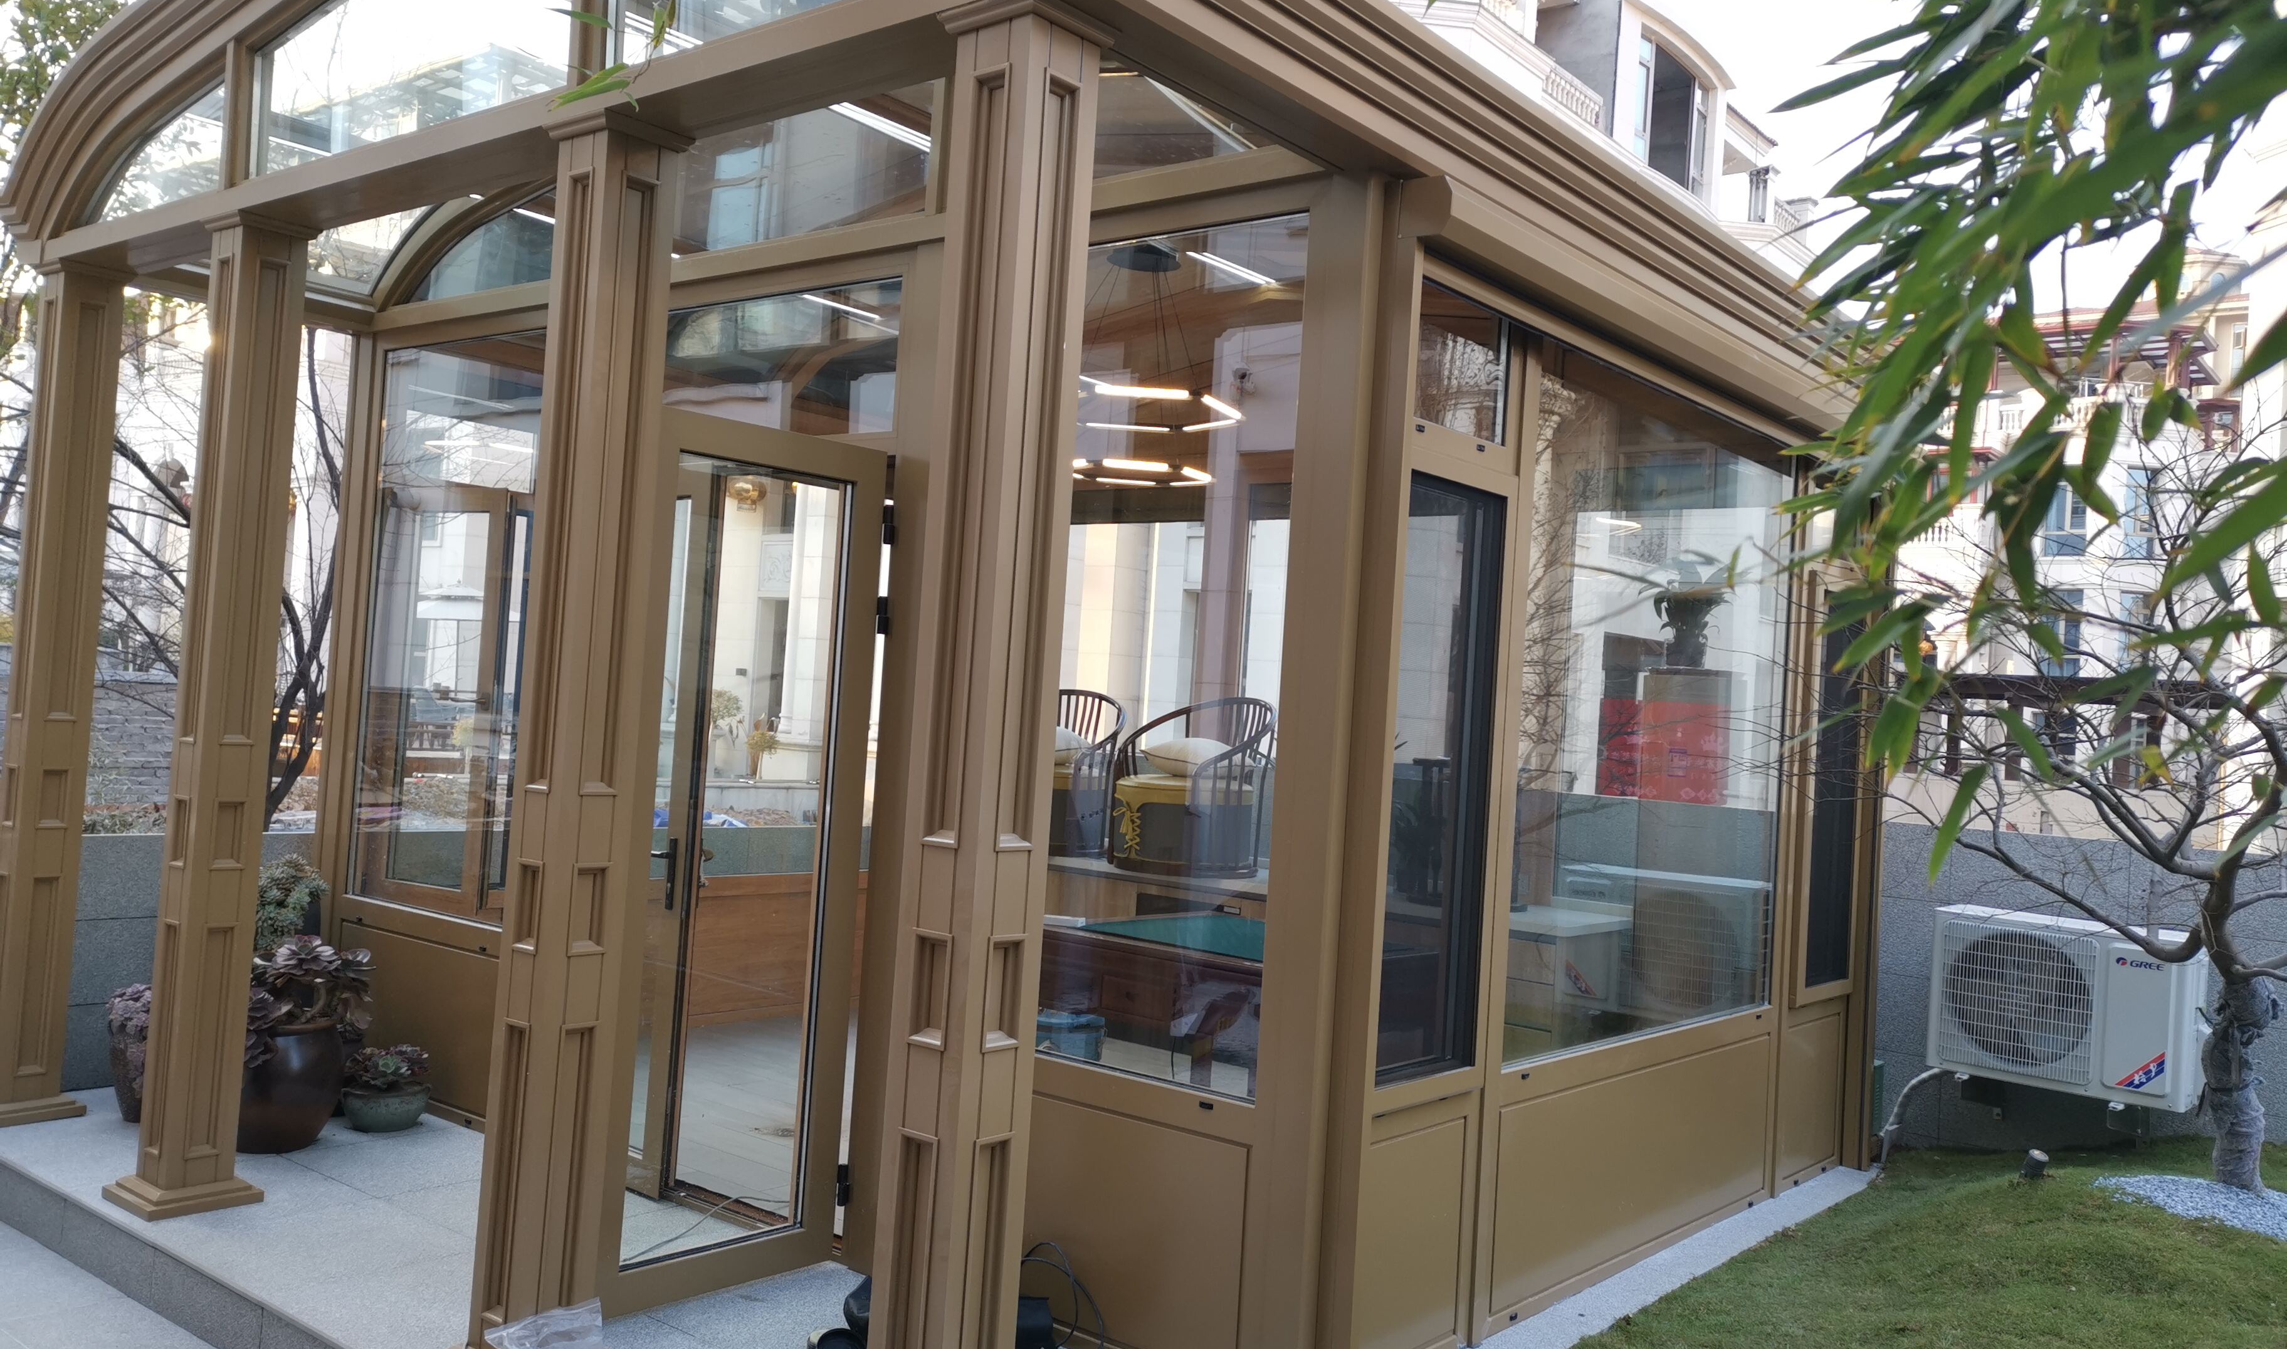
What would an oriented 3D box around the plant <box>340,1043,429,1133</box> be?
[{"bbox_3d":[-2.410,1.302,5.682,0.270,0.266,0.270,2,-2,39],"label":"plant"}]

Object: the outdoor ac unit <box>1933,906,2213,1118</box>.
[{"bbox_3d":[3.291,1.177,6.358,0.840,0.576,0.345,2,-2,39],"label":"outdoor ac unit"}]

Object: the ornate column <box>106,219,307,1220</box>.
[{"bbox_3d":[-2.473,0.106,4.788,0.291,2.599,0.291,2,-2,39],"label":"ornate column"}]

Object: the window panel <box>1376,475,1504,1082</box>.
[{"bbox_3d":[0.676,0.240,4.089,0.060,1.361,0.475,2,-2,39],"label":"window panel"}]

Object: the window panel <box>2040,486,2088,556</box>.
[{"bbox_3d":[23.751,-3.962,46.000,1.200,1.850,0.150,3,-2,22],"label":"window panel"}]

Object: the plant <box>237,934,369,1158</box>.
[{"bbox_3d":[-2.599,1.103,5.418,0.460,0.626,0.460,2,-2,39],"label":"plant"}]

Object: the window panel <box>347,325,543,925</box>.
[{"bbox_3d":[-2.316,-0.162,5.973,1.080,1.930,0.060,2,-2,39],"label":"window panel"}]

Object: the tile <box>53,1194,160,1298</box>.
[{"bbox_3d":[-2.616,1.460,4.526,0.533,0.133,0.030,2,-2,39],"label":"tile"}]

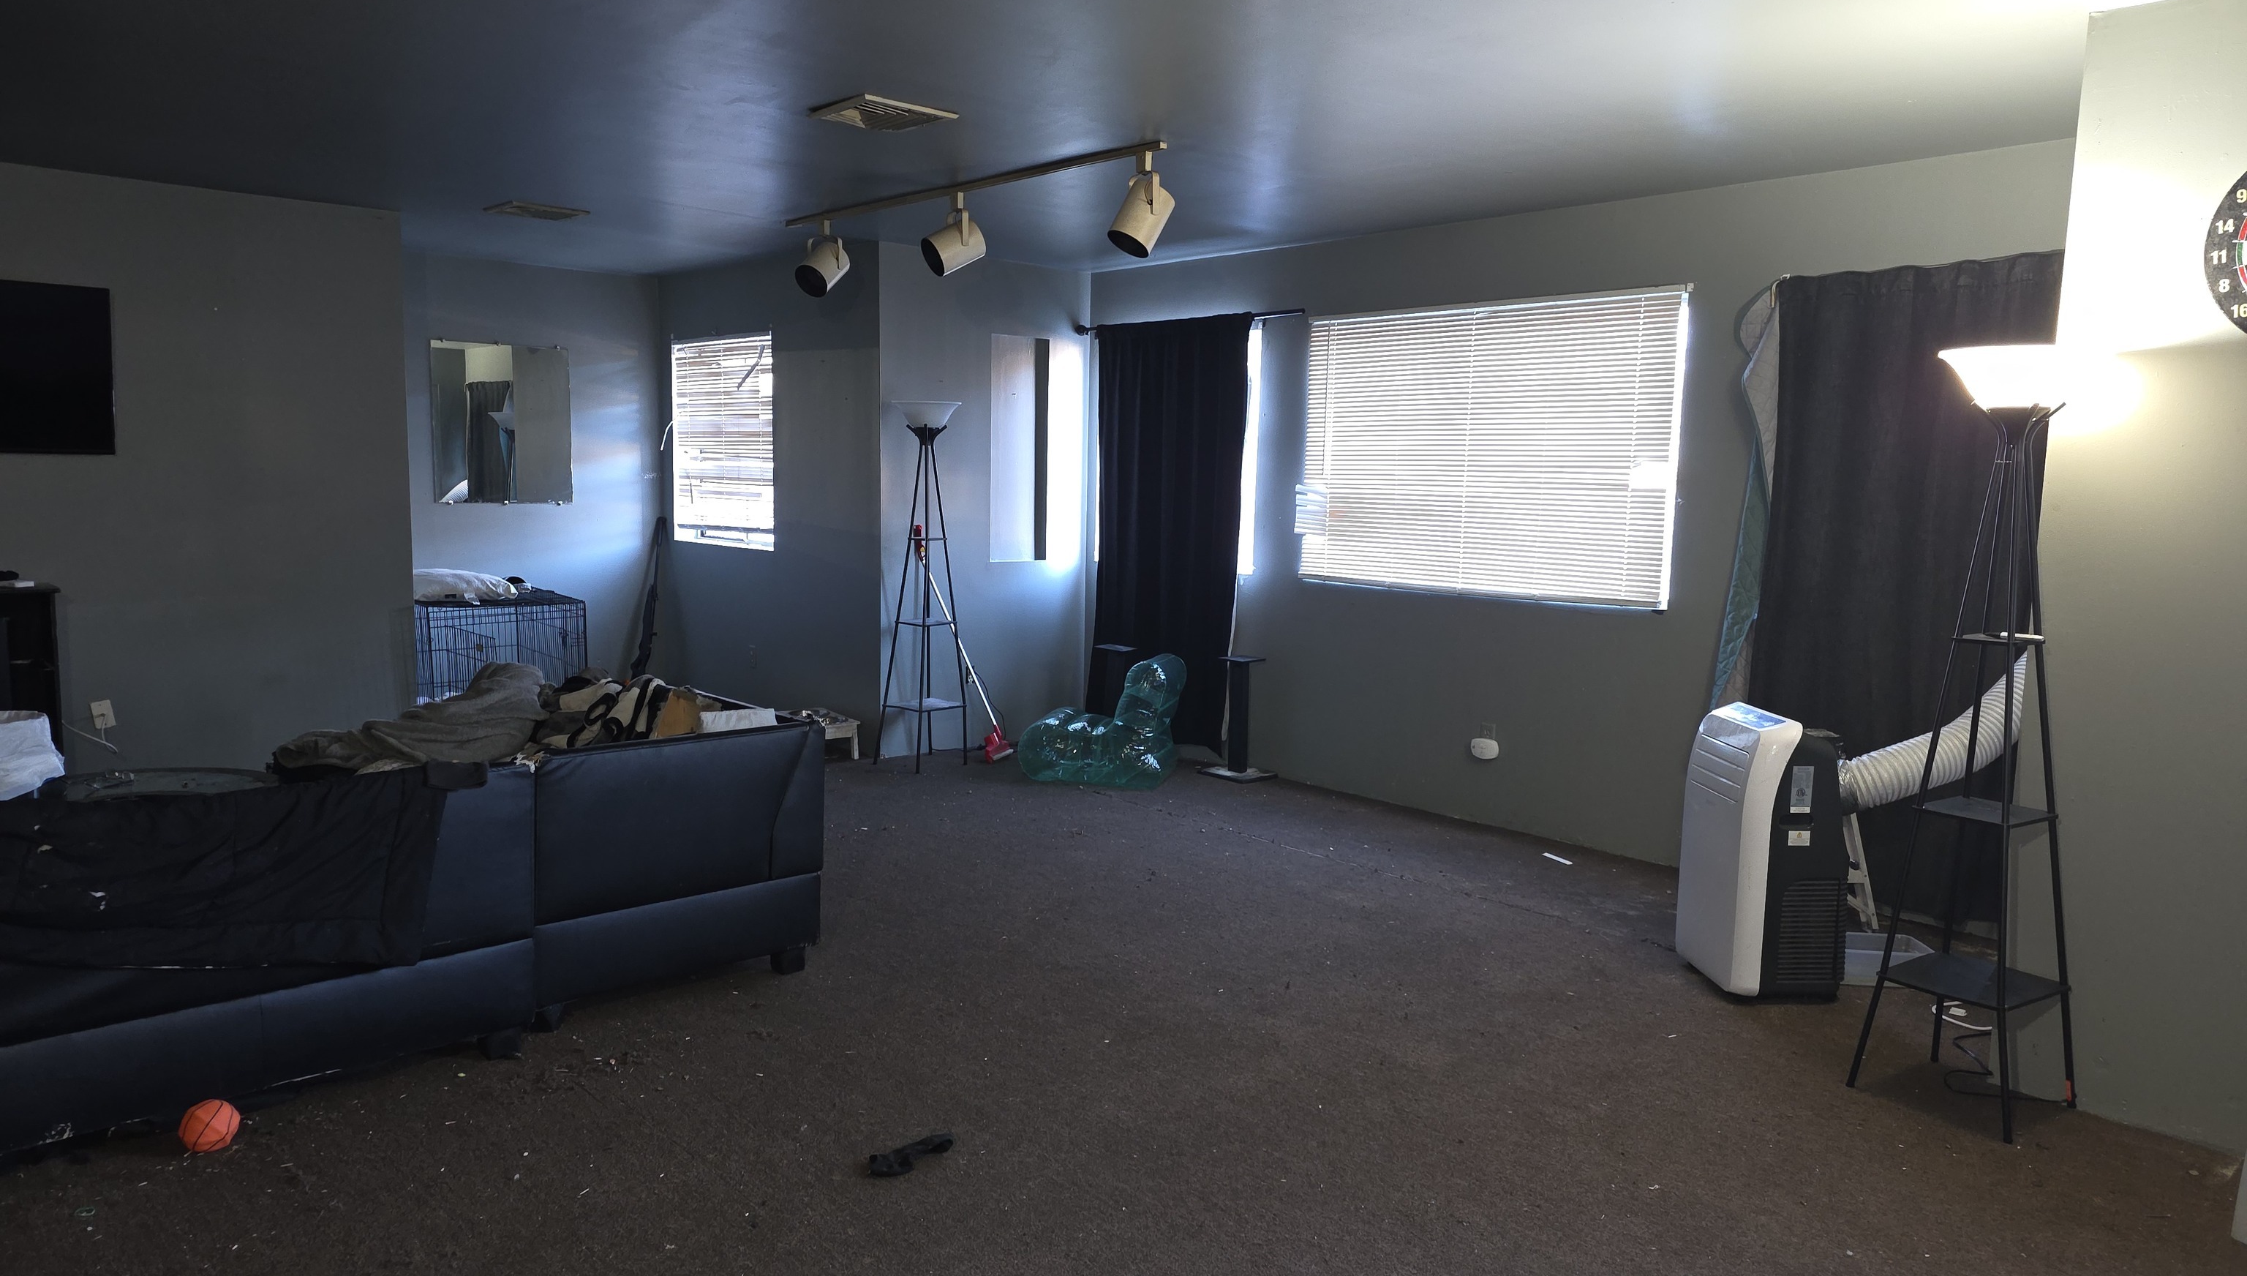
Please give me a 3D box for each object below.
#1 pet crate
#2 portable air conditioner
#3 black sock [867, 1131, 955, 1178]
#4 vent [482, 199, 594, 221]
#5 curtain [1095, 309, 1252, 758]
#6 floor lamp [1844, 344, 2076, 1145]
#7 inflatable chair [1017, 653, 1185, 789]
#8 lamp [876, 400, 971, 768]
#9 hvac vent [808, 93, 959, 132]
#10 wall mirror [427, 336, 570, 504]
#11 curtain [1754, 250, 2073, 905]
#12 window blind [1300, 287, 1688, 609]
[{"bbox_3d":[-3.333,0.126,7.692,0.740,0.740,1.000,-4,8,-40],"label":"pet crate"},{"bbox_3d":[1.880,0.602,4.329,0.310,0.770,0.415,0,6,-10],"label":"portable air conditioner"},{"bbox_3d":[-0.437,1.054,3.051,0.200,0.040,0.075,-3,7,-34],"label":"black sock"},{"bbox_3d":[-2.484,-1.810,6.315,0.324,0.025,0.324,-4,8,-42],"label":"vent"},{"bbox_3d":[0.175,-0.492,7.468,0.100,2.110,1.080,-4,8,-42],"label":"curtain"},{"bbox_3d":[1.991,0.224,3.413,0.350,1.725,0.350,-3,8,-34],"label":"floor lamp"},{"bbox_3d":[-0.072,0.355,7.078,0.680,0.570,0.700,3,6,12],"label":"inflatable chair"},{"bbox_3d":[-0.955,-0.250,7.114,0.345,1.725,0.345,-5,9,-45],"label":"lamp"},{"bbox_3d":[-0.723,-1.566,4.467,0.324,0.025,0.324,-4,8,-42],"label":"hvac vent"},{"bbox_3d":[-3.385,-1.167,8.169,0.743,0.859,0.020,-4,8,-42],"label":"wall mirror"},{"bbox_3d":[2.571,-0.158,4.838,0.100,2.070,1.060,-4,8,-42],"label":"curtain"},{"bbox_3d":[1.430,-0.769,6.136,0.050,1.175,1.775,-4,8,-42],"label":"window blind"}]

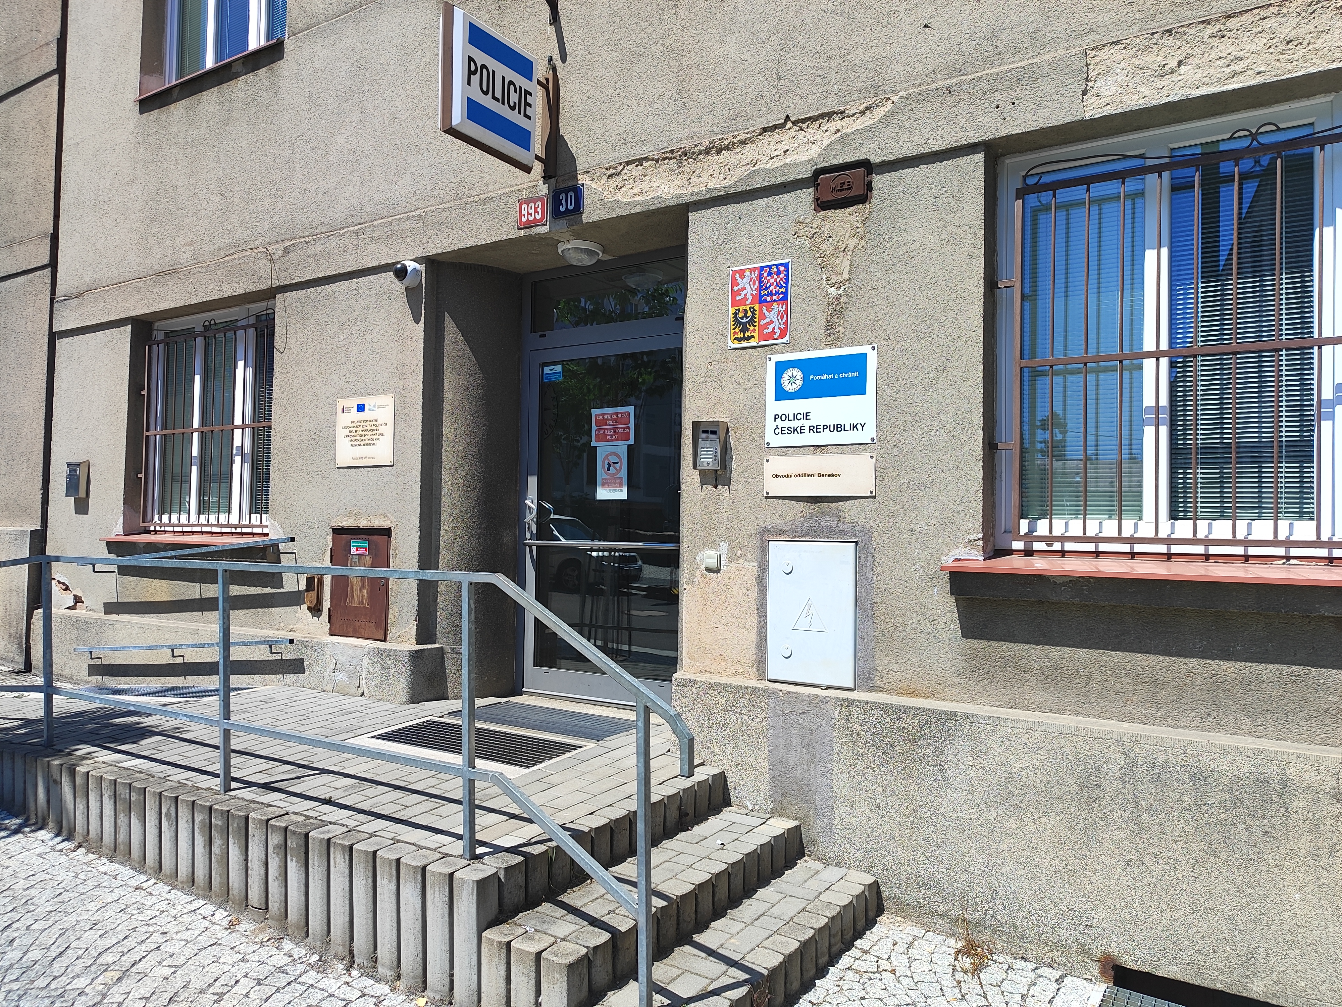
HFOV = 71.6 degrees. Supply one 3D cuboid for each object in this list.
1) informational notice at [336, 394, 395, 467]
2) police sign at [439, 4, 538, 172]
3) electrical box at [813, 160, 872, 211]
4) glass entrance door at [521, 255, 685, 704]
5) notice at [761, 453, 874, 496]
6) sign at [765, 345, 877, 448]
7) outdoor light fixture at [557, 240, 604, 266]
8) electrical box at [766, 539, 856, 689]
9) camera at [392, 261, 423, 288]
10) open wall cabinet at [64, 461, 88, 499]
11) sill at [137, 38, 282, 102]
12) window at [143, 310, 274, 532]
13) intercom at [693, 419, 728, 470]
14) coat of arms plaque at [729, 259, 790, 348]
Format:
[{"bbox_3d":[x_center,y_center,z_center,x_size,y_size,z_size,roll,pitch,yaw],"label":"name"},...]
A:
[{"bbox_3d":[-1.803,-0.424,5.498,0.500,0.407,0.020,0,-2,32],"label":"informational notice"},{"bbox_3d":[-0.845,-1.954,4.405,0.125,0.560,0.580,0,-2,32],"label":"police sign"},{"bbox_3d":[0.715,-1.346,3.933,0.262,0.182,0.075,0,-2,33],"label":"electrical box"},{"bbox_3d":[-0.357,-0.129,5.214,1.260,2.480,0.090,0,-2,33],"label":"glass entrance door"},{"bbox_3d":[0.628,-0.115,3.952,0.505,0.175,0.015,0,-2,33],"label":"notice"},{"bbox_3d":[0.637,-0.451,3.975,0.500,0.404,0.020,0,-2,32],"label":"sign"},{"bbox_3d":[-0.482,-1.331,5.002,0.252,0.100,0.252,1,-2,0],"label":"outdoor light fixture"},{"bbox_3d":[0.621,0.465,3.986,0.408,0.613,0.100,0,-2,33],"label":"electrical box"},{"bbox_3d":[-1.527,-1.320,5.330,0.143,0.145,0.131,0,-2,33],"label":"camera"},{"bbox_3d":[-4.645,-0.188,7.268,0.220,0.290,0.070,0,-2,33],"label":"open wall cabinet"},{"bbox_3d":[-3.242,-3.038,6.649,1.835,0.050,0.240,0,-2,33],"label":"sill"},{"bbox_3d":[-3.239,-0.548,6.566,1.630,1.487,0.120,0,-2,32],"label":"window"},{"bbox_3d":[0.176,-0.260,4.227,0.141,0.220,0.067,0,-2,32],"label":"intercom"},{"bbox_3d":[0.393,-0.884,4.146,0.303,0.366,0.020,0,-2,32],"label":"coat of arms plaque"}]

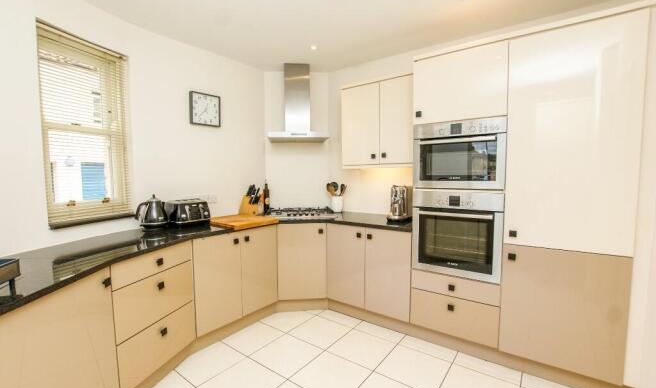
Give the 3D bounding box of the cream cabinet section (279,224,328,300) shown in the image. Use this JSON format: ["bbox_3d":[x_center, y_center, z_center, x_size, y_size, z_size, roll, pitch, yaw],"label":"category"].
[{"bbox_3d":[-0.250,0.628,2.876,0.480,0.722,0.580,-1,4,-2],"label":"cream cabinet section"}]

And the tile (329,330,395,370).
[{"bbox_3d":[0.270,1.192,2.107,0.395,0.014,0.388,2,5,37],"label":"tile"}]

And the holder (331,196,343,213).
[{"bbox_3d":[0.102,0.121,3.160,0.130,0.178,0.130,0,4,0],"label":"holder"}]

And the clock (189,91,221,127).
[{"bbox_3d":[-1.154,-0.787,2.570,0.040,0.288,0.284,3,5,38],"label":"clock"}]

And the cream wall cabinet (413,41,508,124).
[{"bbox_3d":[1.053,-0.757,2.122,0.593,0.470,0.570,2,5,33],"label":"cream wall cabinet"}]

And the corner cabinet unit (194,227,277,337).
[{"bbox_3d":[-0.936,0.664,2.447,0.570,0.722,0.785,3,5,39],"label":"corner cabinet unit"}]

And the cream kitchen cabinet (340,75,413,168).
[{"bbox_3d":[0.558,-0.641,2.626,0.770,0.765,0.360,2,4,34],"label":"cream kitchen cabinet"}]

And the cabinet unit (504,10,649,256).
[{"bbox_3d":[1.559,-0.324,1.838,0.592,1.292,0.580,2,4,34],"label":"cabinet unit"}]

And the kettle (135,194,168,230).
[{"bbox_3d":[-1.364,0.150,2.106,0.200,0.260,0.170,-3,5,-28],"label":"kettle"}]

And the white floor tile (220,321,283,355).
[{"bbox_3d":[-0.626,1.189,2.262,0.390,0.014,0.388,2,5,37],"label":"white floor tile"}]

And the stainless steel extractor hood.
[{"bbox_3d":[-0.304,-0.978,2.937,0.610,0.805,0.460,-1,4,-4],"label":"stainless steel extractor hood"}]

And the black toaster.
[{"bbox_3d":[-1.186,0.165,2.297,0.280,0.205,0.270,3,5,40],"label":"black toaster"}]

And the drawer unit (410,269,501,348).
[{"bbox_3d":[1.066,0.800,2.231,0.593,0.446,0.570,2,5,33],"label":"drawer unit"}]

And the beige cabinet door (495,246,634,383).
[{"bbox_3d":[1.559,0.678,1.901,0.595,0.728,0.580,2,5,33],"label":"beige cabinet door"}]

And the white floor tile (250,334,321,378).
[{"bbox_3d":[-0.301,1.201,2.039,0.395,0.014,0.388,2,5,37],"label":"white floor tile"}]

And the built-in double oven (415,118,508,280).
[{"bbox_3d":[1.051,0.028,2.164,0.590,1.100,0.560,2,5,33],"label":"built-in double oven"}]

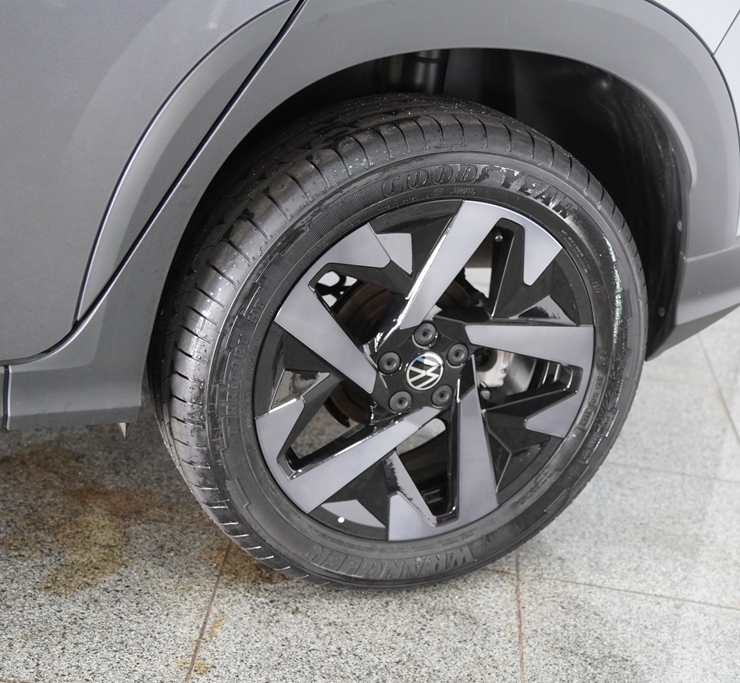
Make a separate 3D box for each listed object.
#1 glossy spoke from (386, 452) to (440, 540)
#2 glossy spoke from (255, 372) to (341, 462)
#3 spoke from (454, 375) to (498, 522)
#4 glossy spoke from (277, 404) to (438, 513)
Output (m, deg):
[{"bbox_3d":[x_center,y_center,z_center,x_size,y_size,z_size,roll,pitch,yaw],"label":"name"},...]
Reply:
[{"bbox_3d":[0.050,0.207,1.917,0.073,0.149,0.042,-19,28,-15],"label":"glossy spoke"},{"bbox_3d":[-0.093,0.092,1.809,0.082,0.131,0.045,20,13,-29],"label":"glossy spoke"},{"bbox_3d":[0.141,0.141,1.925,0.067,0.212,0.038,-8,25,-20],"label":"spoke"},{"bbox_3d":[-0.011,0.143,1.863,0.226,0.087,0.040,-28,30,-10],"label":"glossy spoke"}]

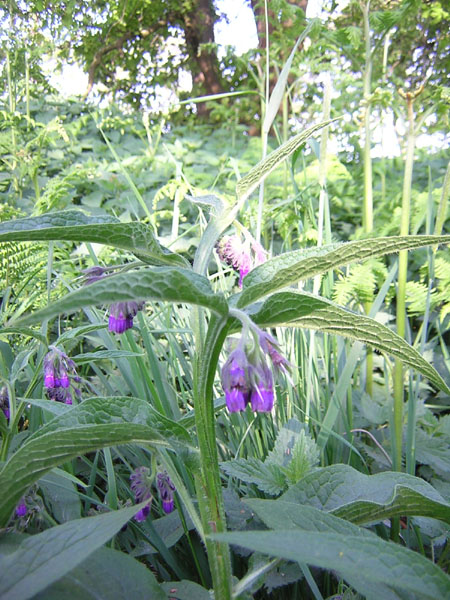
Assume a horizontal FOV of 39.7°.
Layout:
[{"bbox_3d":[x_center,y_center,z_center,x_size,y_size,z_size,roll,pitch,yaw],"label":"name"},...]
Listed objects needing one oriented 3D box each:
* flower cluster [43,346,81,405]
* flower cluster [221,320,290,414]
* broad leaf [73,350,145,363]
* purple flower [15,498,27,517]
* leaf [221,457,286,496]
[{"bbox_3d":[-0.162,0.075,0.620,0.037,0.057,0.034,0,9,0],"label":"flower cluster"},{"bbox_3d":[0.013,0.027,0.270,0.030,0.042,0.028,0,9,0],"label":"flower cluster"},{"bbox_3d":[-0.119,0.058,0.640,0.076,0.012,0.028,0,9,2],"label":"broad leaf"},{"bbox_3d":[-0.197,0.200,0.600,0.013,0.022,0.013,0,9,0],"label":"purple flower"},{"bbox_3d":[0.026,0.164,0.580,0.066,0.017,0.038,16,31,-8],"label":"leaf"}]

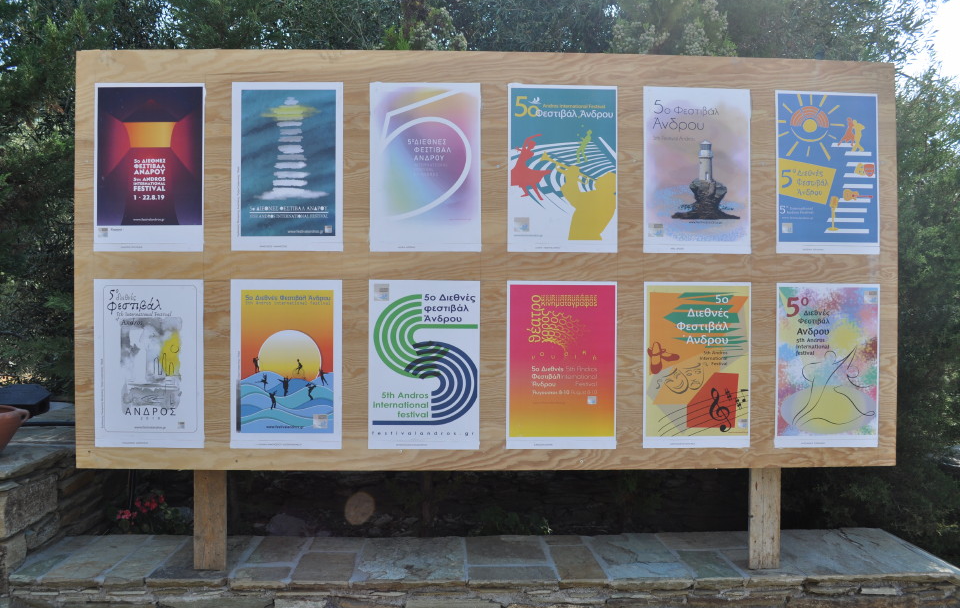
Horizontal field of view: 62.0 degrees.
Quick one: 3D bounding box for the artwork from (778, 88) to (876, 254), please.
[{"bbox_3d":[1.059,-0.401,2.430,0.327,0.500,0.008,0,0,-2],"label":"artwork"}]

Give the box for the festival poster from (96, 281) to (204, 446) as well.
[{"bbox_3d":[-0.974,0.175,2.349,0.327,0.500,0.008,0,0,-2],"label":"festival poster"}]

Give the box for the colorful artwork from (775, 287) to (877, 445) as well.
[{"bbox_3d":[1.056,0.186,2.426,0.327,0.500,0.008,1,0,-2],"label":"colorful artwork"}]

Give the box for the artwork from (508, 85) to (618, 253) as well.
[{"bbox_3d":[0.248,-0.408,2.400,0.327,0.500,0.008,0,0,-2],"label":"artwork"}]

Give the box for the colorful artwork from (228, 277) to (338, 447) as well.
[{"bbox_3d":[-0.574,0.177,2.364,0.327,0.500,0.008,0,0,-2],"label":"colorful artwork"}]

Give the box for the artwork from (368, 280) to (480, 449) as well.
[{"bbox_3d":[-0.166,0.181,2.380,0.327,0.500,0.008,0,0,-2],"label":"artwork"}]

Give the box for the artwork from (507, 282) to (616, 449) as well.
[{"bbox_3d":[0.246,0.183,2.395,0.327,0.500,0.008,1,0,-2],"label":"artwork"}]

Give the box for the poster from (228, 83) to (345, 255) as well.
[{"bbox_3d":[-0.571,-0.408,2.369,0.327,0.500,0.008,0,0,-2],"label":"poster"}]

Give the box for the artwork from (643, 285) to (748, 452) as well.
[{"bbox_3d":[0.656,0.184,2.411,0.327,0.500,0.008,0,0,-2],"label":"artwork"}]

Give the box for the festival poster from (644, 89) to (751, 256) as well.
[{"bbox_3d":[0.657,-0.404,2.415,0.327,0.500,0.008,0,0,-2],"label":"festival poster"}]

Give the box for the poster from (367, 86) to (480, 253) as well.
[{"bbox_3d":[-0.162,-0.409,2.384,0.327,0.500,0.008,0,0,-2],"label":"poster"}]

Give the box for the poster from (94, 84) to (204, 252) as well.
[{"bbox_3d":[-0.975,-0.404,2.354,0.327,0.500,0.008,0,0,-2],"label":"poster"}]

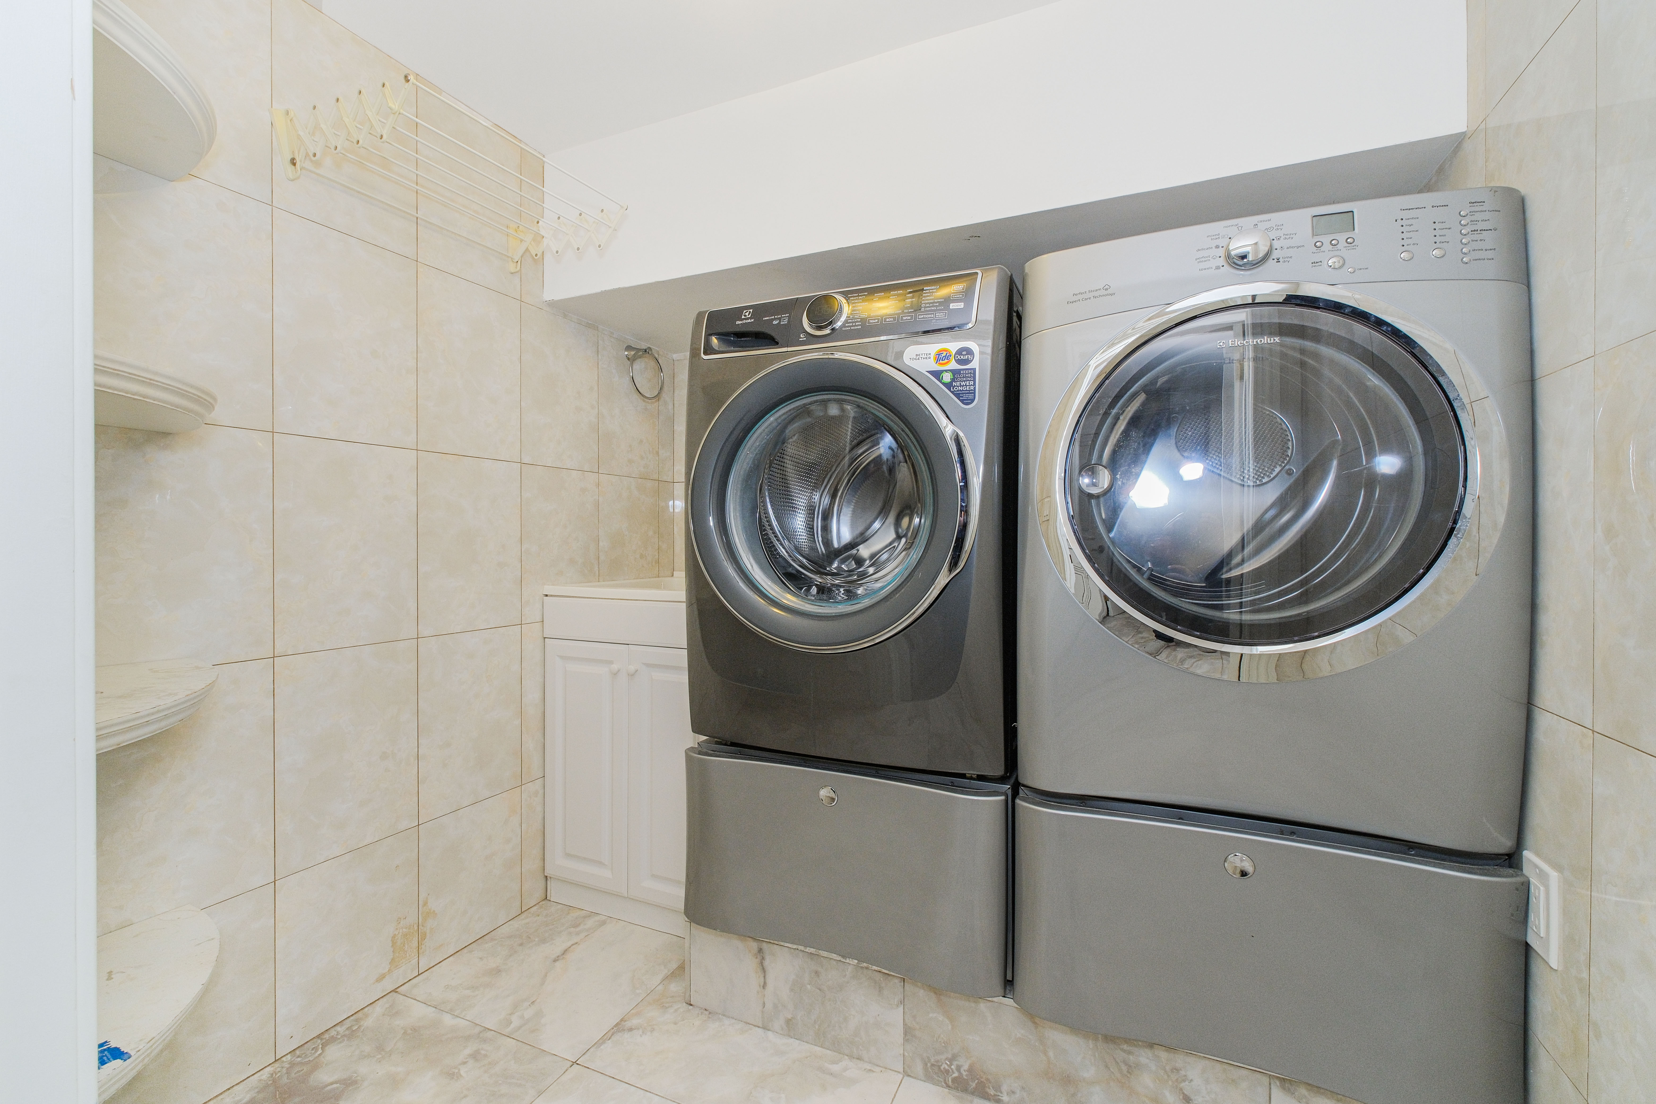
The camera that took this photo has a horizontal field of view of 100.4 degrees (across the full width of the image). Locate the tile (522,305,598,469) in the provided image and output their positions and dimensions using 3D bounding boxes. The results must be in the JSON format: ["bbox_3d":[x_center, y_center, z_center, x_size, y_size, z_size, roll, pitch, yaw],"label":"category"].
[{"bbox_3d":[-0.788,-0.471,2.039,0.010,0.445,0.298,0,0,24],"label":"tile"}]

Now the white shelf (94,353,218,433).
[{"bbox_3d":[-1.027,-0.226,0.920,0.470,0.040,0.470,0,0,24],"label":"white shelf"}]

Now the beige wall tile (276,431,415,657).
[{"bbox_3d":[-1.034,-0.016,1.496,0.010,0.445,0.298,0,0,24],"label":"beige wall tile"}]

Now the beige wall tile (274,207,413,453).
[{"bbox_3d":[-1.061,-0.472,1.532,0.012,0.457,0.306,1,1,25],"label":"beige wall tile"}]

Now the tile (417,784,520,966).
[{"bbox_3d":[-0.913,0.826,1.774,0.010,0.356,0.298,0,0,24],"label":"tile"}]

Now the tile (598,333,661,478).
[{"bbox_3d":[-0.663,-0.468,2.317,0.010,0.445,0.298,0,0,24],"label":"tile"}]

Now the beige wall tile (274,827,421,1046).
[{"bbox_3d":[-1.071,0.856,1.554,0.012,0.371,0.306,1,1,25],"label":"beige wall tile"}]

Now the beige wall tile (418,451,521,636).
[{"bbox_3d":[-0.938,-0.019,1.819,0.012,0.457,0.306,1,1,25],"label":"beige wall tile"}]

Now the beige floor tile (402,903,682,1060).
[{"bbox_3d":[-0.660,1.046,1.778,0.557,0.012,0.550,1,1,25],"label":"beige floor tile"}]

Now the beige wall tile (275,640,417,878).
[{"bbox_3d":[-1.035,0.428,1.498,0.010,0.445,0.298,0,0,24],"label":"beige wall tile"}]

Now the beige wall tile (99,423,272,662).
[{"bbox_3d":[-1.192,-0.011,1.261,0.012,0.457,0.306,1,1,25],"label":"beige wall tile"}]

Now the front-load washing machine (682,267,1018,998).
[{"bbox_3d":[0.158,0.146,1.686,0.690,1.355,0.790,0,0,24],"label":"front-load washing machine"}]

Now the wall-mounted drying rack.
[{"bbox_3d":[-0.782,-0.807,1.536,0.408,0.140,0.597,0,0,24],"label":"wall-mounted drying rack"}]

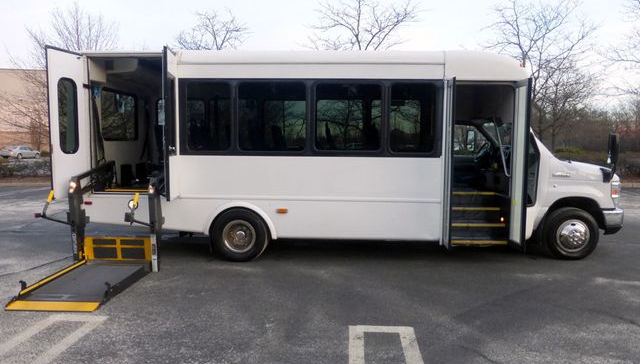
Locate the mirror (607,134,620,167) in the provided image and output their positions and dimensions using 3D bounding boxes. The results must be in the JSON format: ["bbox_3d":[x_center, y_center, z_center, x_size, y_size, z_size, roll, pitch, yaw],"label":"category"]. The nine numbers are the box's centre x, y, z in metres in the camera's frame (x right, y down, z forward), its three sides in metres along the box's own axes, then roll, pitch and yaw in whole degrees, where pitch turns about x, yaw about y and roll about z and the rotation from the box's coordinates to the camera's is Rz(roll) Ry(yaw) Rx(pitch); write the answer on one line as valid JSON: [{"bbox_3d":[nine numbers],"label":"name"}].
[{"bbox_3d":[3.861,-0.416,5.833,0.110,0.420,0.190,2,5,18],"label":"mirror"}]

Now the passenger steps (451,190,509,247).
[{"bbox_3d":[2.096,0.496,6.165,0.840,0.630,0.820,0,4,1],"label":"passenger steps"}]

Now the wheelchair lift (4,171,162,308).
[{"bbox_3d":[-2.486,0.507,5.052,1.140,1.220,2.020,0,4,1],"label":"wheelchair lift"}]

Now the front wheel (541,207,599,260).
[{"bbox_3d":[3.408,0.713,6.080,0.735,0.735,0.250,0,4,1],"label":"front wheel"}]

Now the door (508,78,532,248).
[{"bbox_3d":[2.471,-0.223,5.480,0.050,2.050,0.410,0,4,1],"label":"door"}]

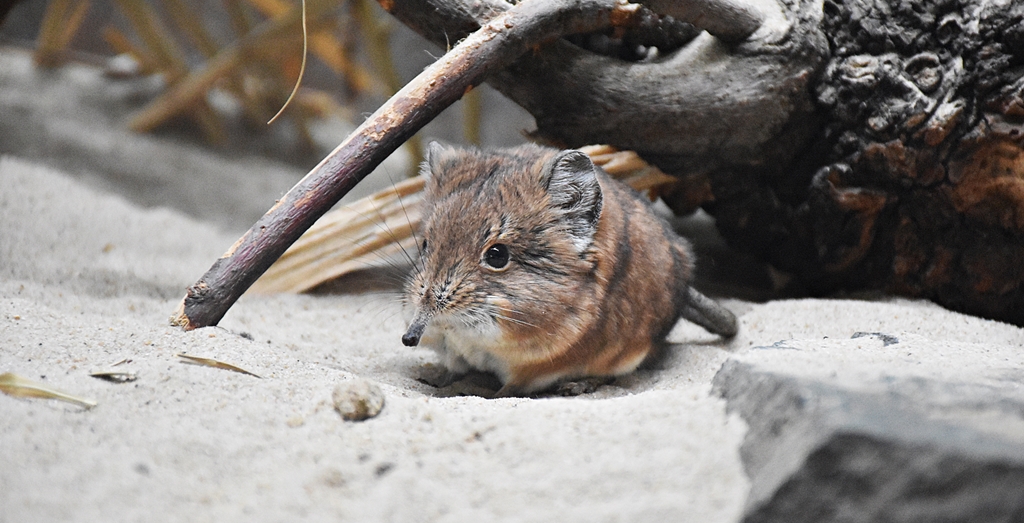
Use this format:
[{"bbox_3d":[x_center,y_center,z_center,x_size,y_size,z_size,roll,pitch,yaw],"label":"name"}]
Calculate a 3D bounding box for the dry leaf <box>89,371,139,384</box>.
[{"bbox_3d":[-0.090,0.026,1.255,0.011,0.003,0.005,0,14,0],"label":"dry leaf"}]

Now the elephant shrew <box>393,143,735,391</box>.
[{"bbox_3d":[0.015,-0.002,1.390,0.099,0.059,0.050,-12,19,-38],"label":"elephant shrew"}]

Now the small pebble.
[{"bbox_3d":[-0.035,0.031,1.248,0.012,0.009,0.011,0,14,0],"label":"small pebble"}]

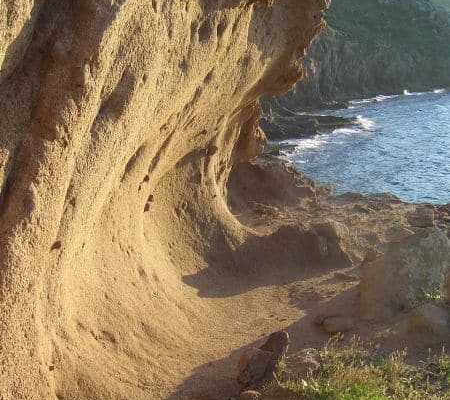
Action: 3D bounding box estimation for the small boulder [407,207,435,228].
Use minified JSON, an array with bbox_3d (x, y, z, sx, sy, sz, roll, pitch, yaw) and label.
[{"bbox_3d":[1.619,0.145,5.600,0.217,0.176,0.174,0,11,0],"label":"small boulder"}]

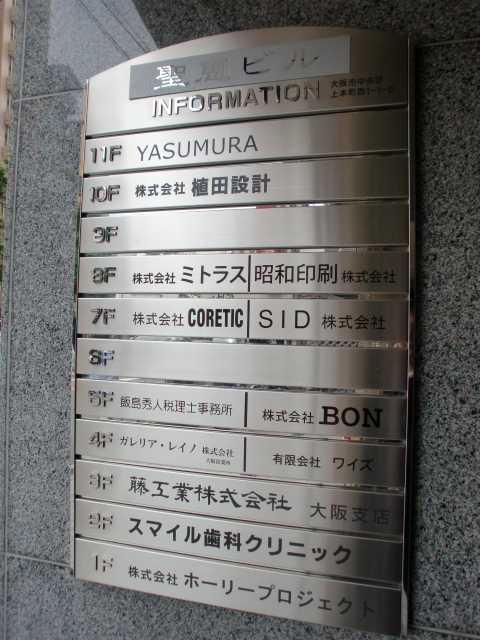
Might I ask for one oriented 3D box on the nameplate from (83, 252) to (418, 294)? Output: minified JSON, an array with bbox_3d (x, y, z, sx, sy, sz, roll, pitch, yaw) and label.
[{"bbox_3d":[-0.011,-0.053,0.615,0.400,0.045,0.015,1,0,16],"label":"nameplate"}]

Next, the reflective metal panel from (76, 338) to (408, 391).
[{"bbox_3d":[-0.013,0.050,0.614,0.400,0.045,0.015,1,0,16],"label":"reflective metal panel"}]

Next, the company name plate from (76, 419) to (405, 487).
[{"bbox_3d":[-0.015,0.153,0.613,0.400,0.045,0.015,1,0,16],"label":"company name plate"}]

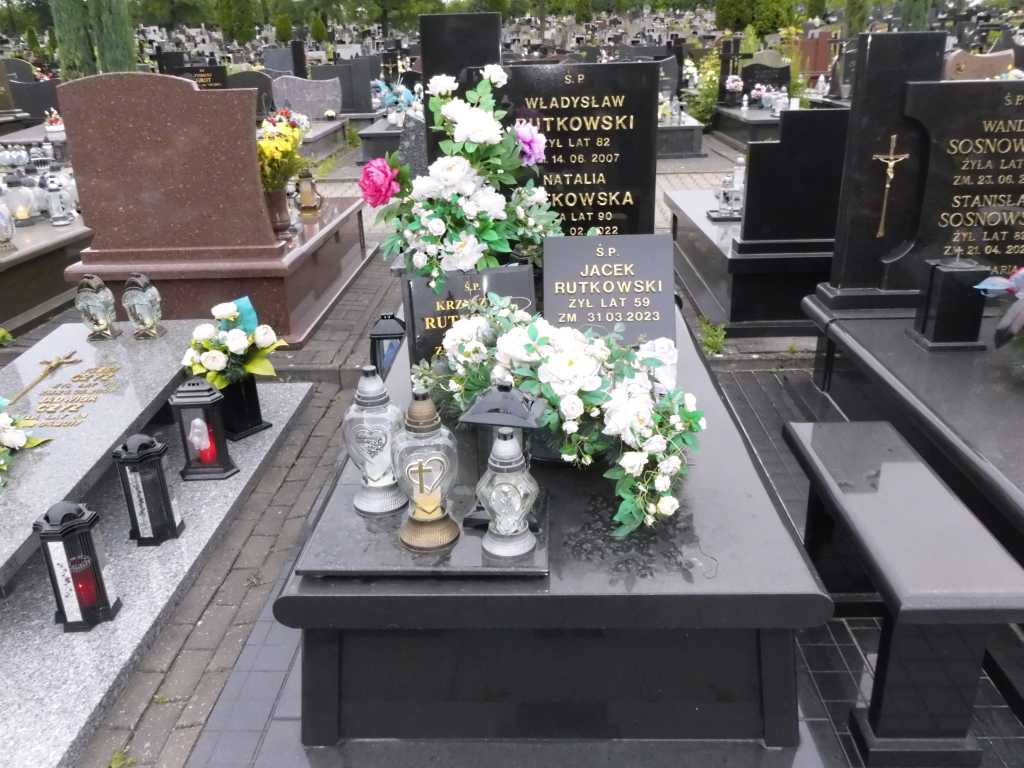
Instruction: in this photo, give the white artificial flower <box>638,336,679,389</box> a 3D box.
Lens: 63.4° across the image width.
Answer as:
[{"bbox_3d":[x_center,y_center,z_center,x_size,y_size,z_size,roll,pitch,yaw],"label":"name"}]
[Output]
[{"bbox_3d":[0.393,-0.055,2.222,0.108,0.128,0.099,2,22,10],"label":"white artificial flower"}]

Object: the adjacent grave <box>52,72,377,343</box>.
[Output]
[{"bbox_3d":[-1.703,-1.244,5.190,1.220,1.390,2.360,-1,22,2],"label":"adjacent grave"}]

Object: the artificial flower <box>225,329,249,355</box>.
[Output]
[{"bbox_3d":[-1.056,-0.164,3.186,0.098,0.098,0.080,-9,23,-18],"label":"artificial flower"}]

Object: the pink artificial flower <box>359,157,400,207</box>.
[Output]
[{"bbox_3d":[-0.459,-0.700,2.863,0.135,0.168,0.100,12,26,30],"label":"pink artificial flower"}]

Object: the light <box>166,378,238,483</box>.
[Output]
[{"bbox_3d":[-1.162,0.164,3.139,0.222,0.374,0.153,-1,22,2],"label":"light"}]

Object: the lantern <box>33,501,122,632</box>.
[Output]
[{"bbox_3d":[-1.227,0.498,2.337,0.160,0.359,0.160,-1,22,2],"label":"lantern"}]

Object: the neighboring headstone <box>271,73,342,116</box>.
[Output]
[{"bbox_3d":[-2.737,-3.848,11.105,0.928,0.542,0.110,-1,22,2],"label":"neighboring headstone"}]

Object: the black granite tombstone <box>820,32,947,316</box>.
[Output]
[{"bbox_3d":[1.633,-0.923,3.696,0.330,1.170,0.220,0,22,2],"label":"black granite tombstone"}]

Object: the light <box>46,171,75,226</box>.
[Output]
[{"bbox_3d":[-3.351,-1.369,6.123,0.153,0.340,0.153,-13,25,-26],"label":"light"}]

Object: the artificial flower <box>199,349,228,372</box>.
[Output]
[{"bbox_3d":[-1.149,-0.087,3.188,0.112,0.085,0.085,-10,23,-19],"label":"artificial flower"}]

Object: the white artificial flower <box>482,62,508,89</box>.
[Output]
[{"bbox_3d":[-0.063,-1.109,2.977,0.099,0.089,0.089,-2,22,0],"label":"white artificial flower"}]

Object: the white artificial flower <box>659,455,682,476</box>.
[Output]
[{"bbox_3d":[0.390,0.203,2.036,0.054,0.044,0.050,0,22,2],"label":"white artificial flower"}]

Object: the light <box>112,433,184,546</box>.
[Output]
[{"bbox_3d":[-1.246,0.345,2.846,0.165,0.385,0.165,0,22,2],"label":"light"}]

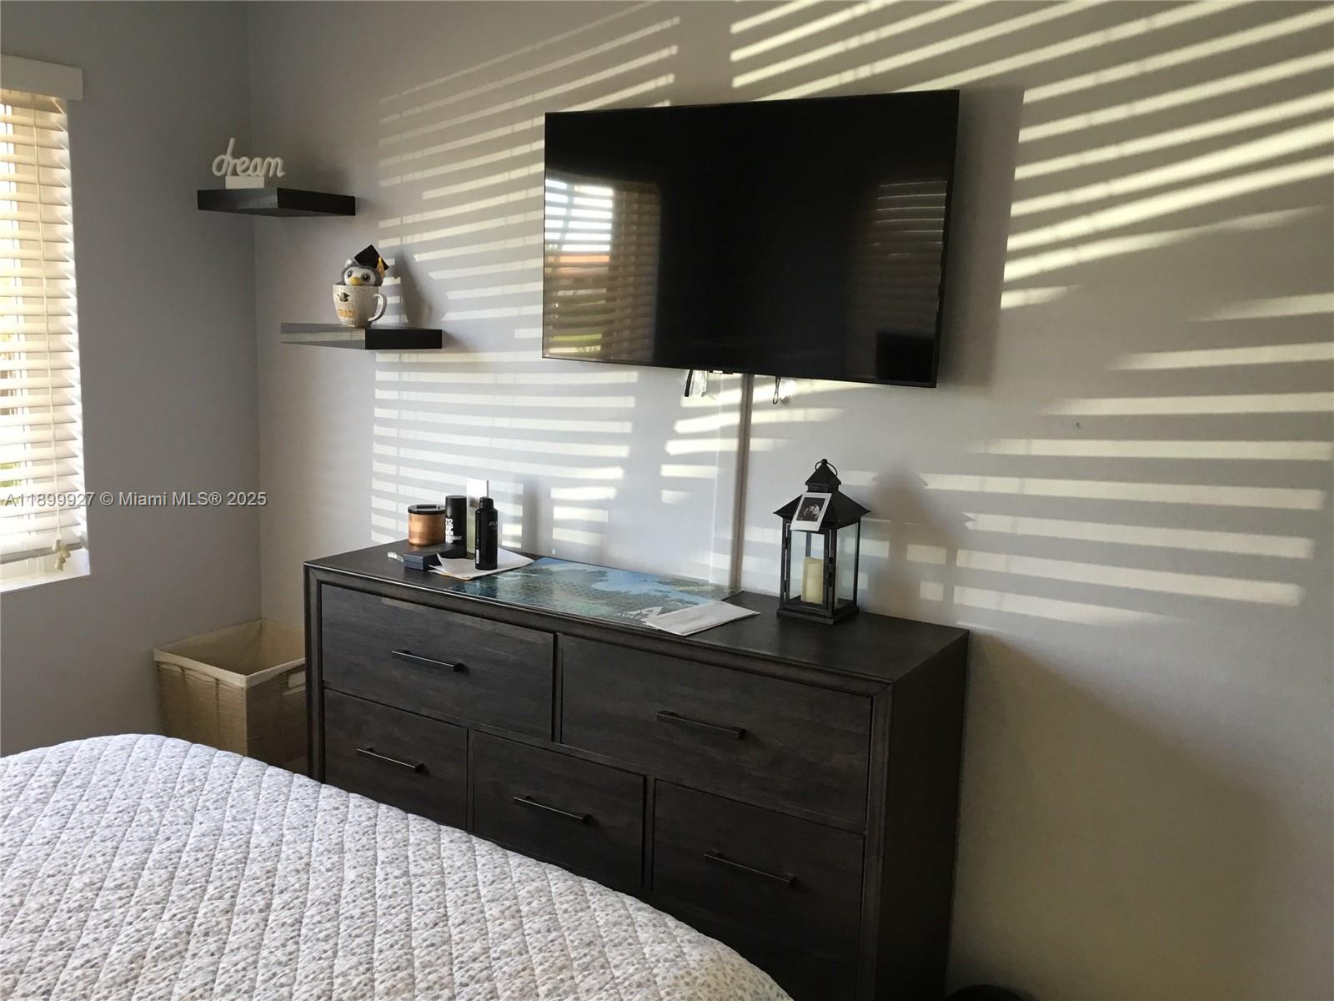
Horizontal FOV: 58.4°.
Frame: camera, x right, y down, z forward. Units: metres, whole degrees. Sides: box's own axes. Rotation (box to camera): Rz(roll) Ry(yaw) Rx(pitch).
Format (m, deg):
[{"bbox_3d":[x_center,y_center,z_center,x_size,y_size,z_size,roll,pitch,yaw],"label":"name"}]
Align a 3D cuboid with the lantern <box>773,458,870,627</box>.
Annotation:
[{"bbox_3d":[0.322,0.078,2.493,0.149,0.330,0.149,8,11,30],"label":"lantern"}]

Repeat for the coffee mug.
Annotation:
[{"bbox_3d":[-0.783,-0.498,3.064,0.160,0.104,0.117,6,11,22],"label":"coffee mug"}]

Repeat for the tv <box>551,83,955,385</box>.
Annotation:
[{"bbox_3d":[0.139,-0.558,2.567,0.963,0.557,0.060,8,11,30],"label":"tv"}]

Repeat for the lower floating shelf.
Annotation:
[{"bbox_3d":[-0.783,-0.423,3.075,0.298,0.049,0.266,8,11,30],"label":"lower floating shelf"}]

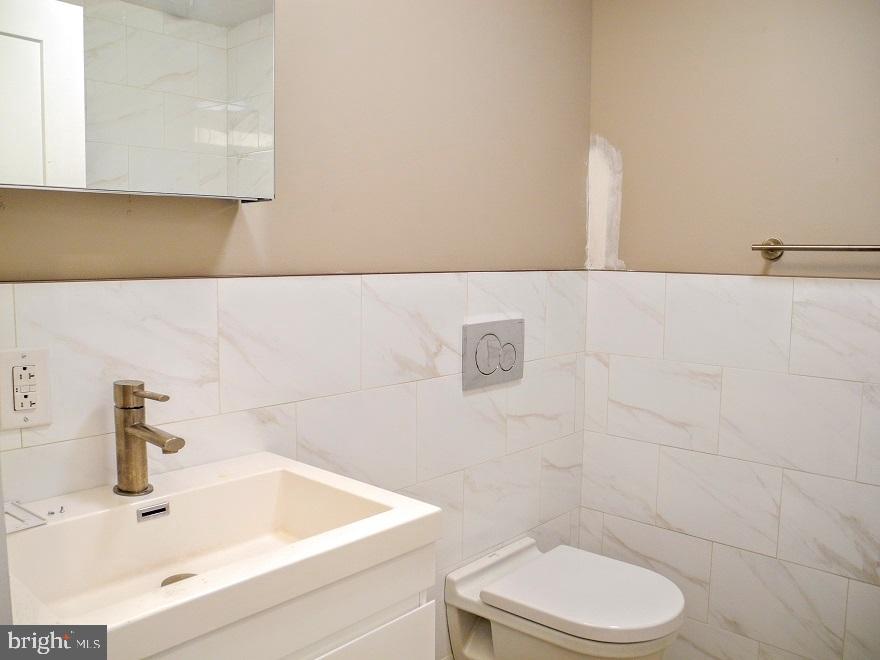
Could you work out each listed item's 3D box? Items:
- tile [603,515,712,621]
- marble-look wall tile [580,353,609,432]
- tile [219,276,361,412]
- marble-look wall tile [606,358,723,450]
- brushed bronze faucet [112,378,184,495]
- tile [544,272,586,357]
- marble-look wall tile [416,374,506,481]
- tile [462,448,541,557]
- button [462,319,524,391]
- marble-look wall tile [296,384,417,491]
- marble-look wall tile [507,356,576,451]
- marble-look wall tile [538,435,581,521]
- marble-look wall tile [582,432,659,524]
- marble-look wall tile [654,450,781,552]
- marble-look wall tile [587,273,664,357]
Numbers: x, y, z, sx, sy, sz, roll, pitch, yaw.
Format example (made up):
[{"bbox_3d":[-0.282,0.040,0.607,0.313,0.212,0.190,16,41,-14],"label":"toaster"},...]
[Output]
[{"bbox_3d":[0.636,0.694,2.106,0.339,0.244,0.010,5,8,44],"label":"tile"},{"bbox_3d":[0.484,0.195,2.191,0.075,0.244,0.009,6,8,40],"label":"marble-look wall tile"},{"bbox_3d":[-0.290,0.019,1.438,0.009,0.250,0.333,7,9,44],"label":"tile"},{"bbox_3d":[0.641,0.210,2.054,0.339,0.244,0.010,5,8,44],"label":"marble-look wall tile"},{"bbox_3d":[-0.459,0.178,1.115,0.185,0.177,0.066,5,8,44],"label":"brushed bronze faucet"},{"bbox_3d":[0.374,-0.048,2.110,0.009,0.250,0.216,7,9,44],"label":"tile"},{"bbox_3d":[0.060,0.232,1.830,0.010,0.244,0.339,5,8,44],"label":"marble-look wall tile"},{"bbox_3d":[0.176,0.462,1.972,0.010,0.244,0.339,5,8,44],"label":"tile"},{"bbox_3d":[0.146,0.064,1.886,0.012,0.166,0.249,5,8,44],"label":"button"},{"bbox_3d":[-0.176,0.255,1.584,0.009,0.244,0.333,7,9,44],"label":"marble-look wall tile"},{"bbox_3d":[0.294,0.207,2.059,0.009,0.244,0.333,7,9,44],"label":"marble-look wall tile"},{"bbox_3d":[0.369,0.444,2.165,0.009,0.244,0.215,7,9,44],"label":"marble-look wall tile"},{"bbox_3d":[0.546,0.446,2.164,0.243,0.244,0.009,6,8,40],"label":"marble-look wall tile"},{"bbox_3d":[0.762,0.464,1.961,0.339,0.244,0.010,5,8,44],"label":"marble-look wall tile"},{"bbox_3d":[0.550,-0.045,2.116,0.259,0.251,0.010,5,8,44],"label":"marble-look wall tile"}]

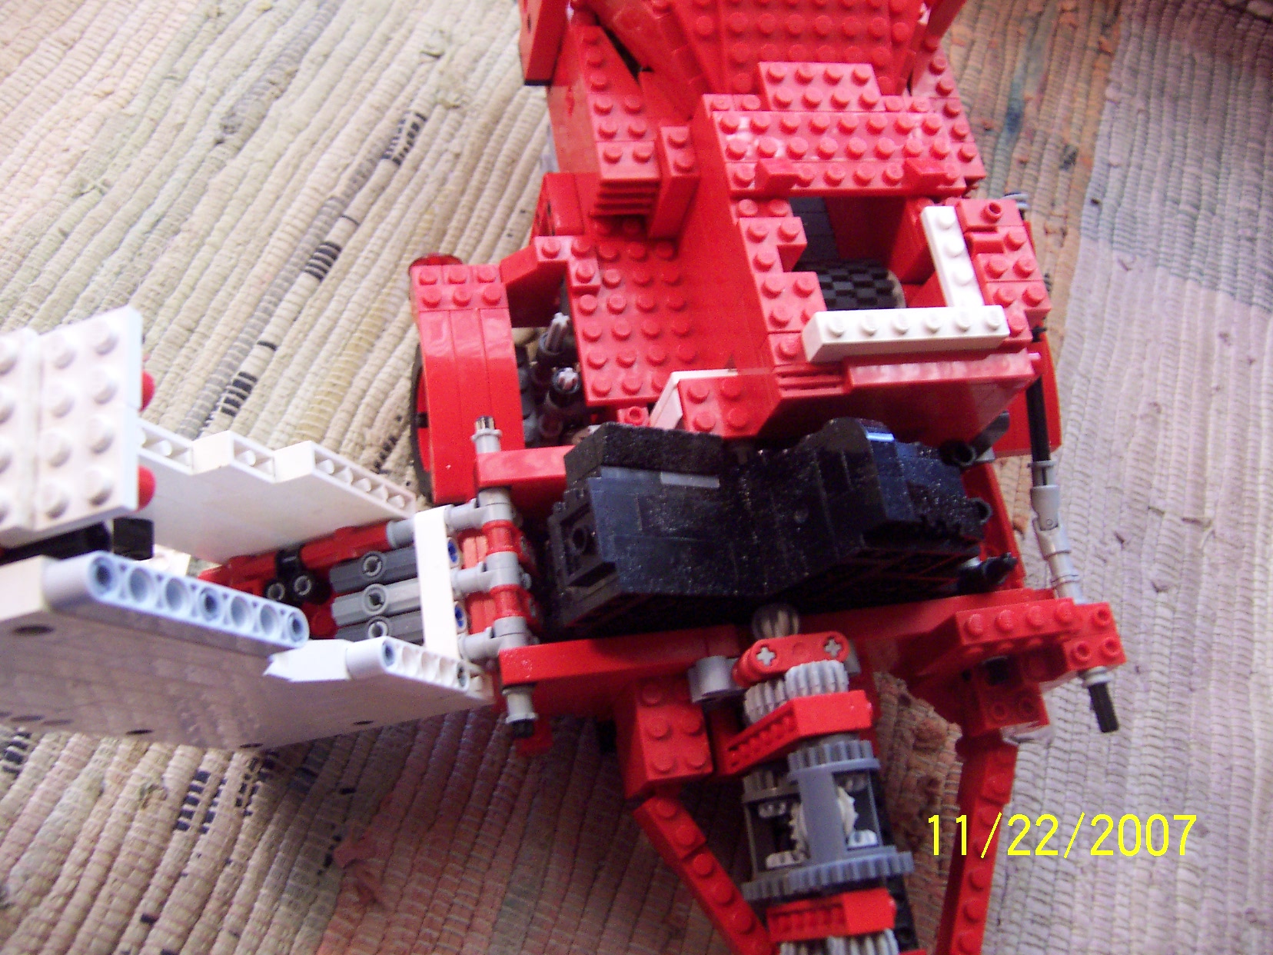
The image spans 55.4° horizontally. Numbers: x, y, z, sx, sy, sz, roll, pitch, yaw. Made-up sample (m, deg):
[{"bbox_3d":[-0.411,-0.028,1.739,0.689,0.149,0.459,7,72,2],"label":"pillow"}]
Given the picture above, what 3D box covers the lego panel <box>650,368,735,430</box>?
[{"bbox_3d":[0.015,-0.017,0.310,0.017,0.027,0.010,-5,68,-15],"label":"lego panel"}]

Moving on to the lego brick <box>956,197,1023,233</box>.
[{"bbox_3d":[0.089,-0.066,0.306,0.016,0.005,0.008,-4,68,-16],"label":"lego brick"}]

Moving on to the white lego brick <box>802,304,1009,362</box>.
[{"bbox_3d":[0.064,-0.034,0.284,0.048,0.011,0.008,-4,69,-16],"label":"white lego brick"}]

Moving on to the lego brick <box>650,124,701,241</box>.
[{"bbox_3d":[0.008,-0.079,0.325,0.008,0.030,0.016,-5,67,-16],"label":"lego brick"}]

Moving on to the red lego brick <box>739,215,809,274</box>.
[{"bbox_3d":[0.033,-0.055,0.297,0.016,0.011,0.016,-5,67,-14],"label":"red lego brick"}]

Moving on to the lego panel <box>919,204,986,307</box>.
[{"bbox_3d":[0.077,-0.052,0.295,0.008,0.005,0.032,-5,67,-16],"label":"lego panel"}]

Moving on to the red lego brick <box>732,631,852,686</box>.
[{"bbox_3d":[0.035,0.041,0.274,0.024,0.012,0.008,-5,67,-16],"label":"red lego brick"}]

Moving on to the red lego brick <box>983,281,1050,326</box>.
[{"bbox_3d":[0.091,-0.042,0.295,0.016,0.011,0.008,-5,67,-16],"label":"red lego brick"}]

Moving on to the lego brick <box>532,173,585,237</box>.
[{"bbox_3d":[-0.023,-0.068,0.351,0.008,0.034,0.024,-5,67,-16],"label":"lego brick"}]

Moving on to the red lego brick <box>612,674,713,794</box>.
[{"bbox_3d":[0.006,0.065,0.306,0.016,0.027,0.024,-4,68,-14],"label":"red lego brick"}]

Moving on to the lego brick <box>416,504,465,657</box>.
[{"bbox_3d":[-0.046,0.026,0.284,0.008,0.008,0.040,-15,67,8],"label":"lego brick"}]

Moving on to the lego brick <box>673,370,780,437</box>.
[{"bbox_3d":[0.019,-0.017,0.289,0.016,0.005,0.016,-5,67,-16],"label":"lego brick"}]

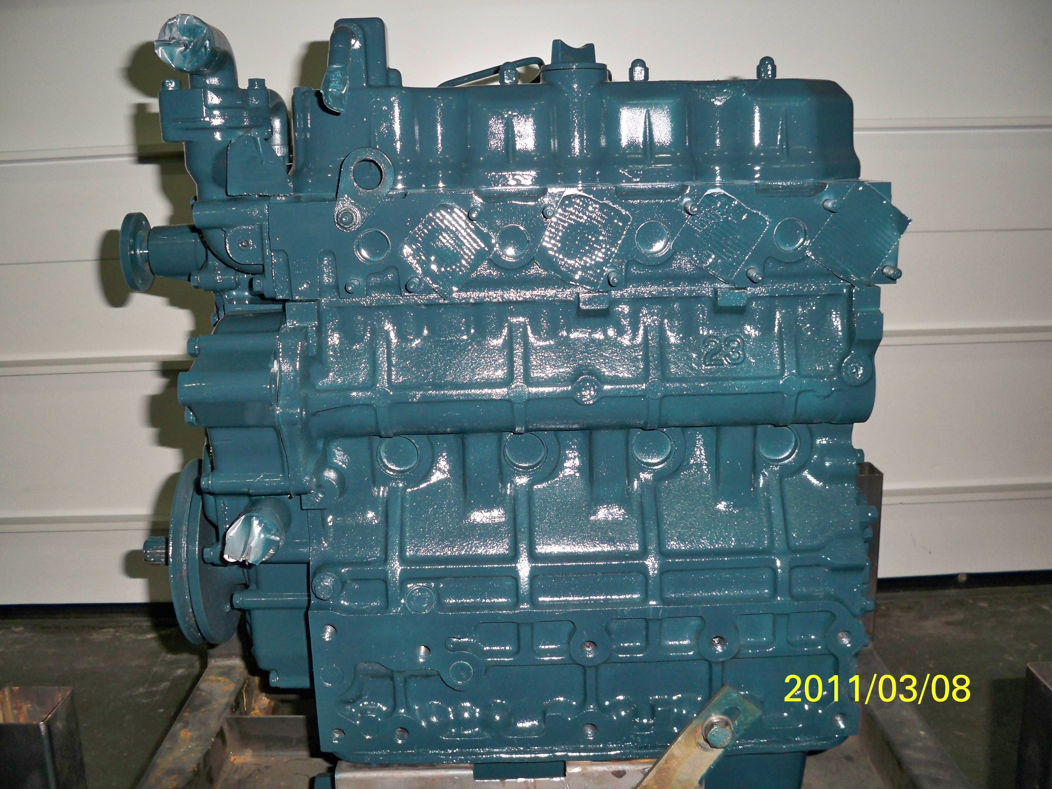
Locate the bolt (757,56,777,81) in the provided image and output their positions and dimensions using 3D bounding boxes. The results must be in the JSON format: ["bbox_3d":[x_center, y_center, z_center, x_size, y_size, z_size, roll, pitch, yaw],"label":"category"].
[{"bbox_3d":[0.177,-0.240,0.785,0.015,0.018,0.015,-1,14,1],"label":"bolt"}]

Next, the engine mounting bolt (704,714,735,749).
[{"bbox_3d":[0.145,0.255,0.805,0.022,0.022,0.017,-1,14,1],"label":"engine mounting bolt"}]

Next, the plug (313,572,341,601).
[{"bbox_3d":[-0.148,0.141,0.786,0.021,0.021,0.008,-2,15,0],"label":"plug"}]

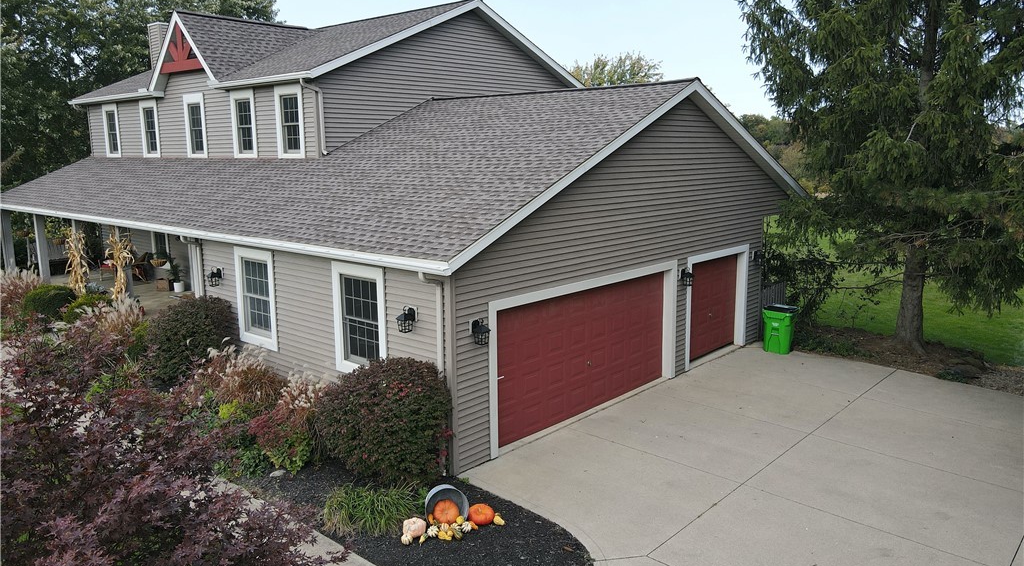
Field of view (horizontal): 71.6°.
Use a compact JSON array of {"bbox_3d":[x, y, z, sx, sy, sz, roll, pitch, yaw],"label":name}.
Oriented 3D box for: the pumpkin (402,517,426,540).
[{"bbox_3d":[-1.119,2.828,8.180,0.268,0.220,0.268,-1,9,0],"label":"pumpkin"}]

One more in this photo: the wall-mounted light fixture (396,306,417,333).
[{"bbox_3d":[-1.453,0.507,9.801,0.200,0.390,0.270,8,13,42],"label":"wall-mounted light fixture"}]

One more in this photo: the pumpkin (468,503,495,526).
[{"bbox_3d":[-0.358,2.771,8.488,0.300,0.215,0.300,-1,9,0],"label":"pumpkin"}]

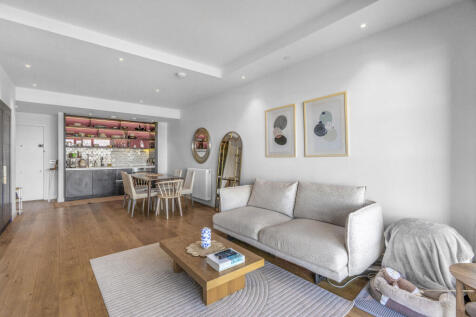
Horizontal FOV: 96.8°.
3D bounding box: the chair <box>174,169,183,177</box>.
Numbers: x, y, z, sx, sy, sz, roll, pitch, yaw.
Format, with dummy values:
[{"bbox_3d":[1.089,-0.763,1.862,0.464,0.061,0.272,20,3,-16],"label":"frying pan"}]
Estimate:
[{"bbox_3d":[-1.828,0.715,5.624,0.550,0.890,0.460,-1,1,-39],"label":"chair"}]

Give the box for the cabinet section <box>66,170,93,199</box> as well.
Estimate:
[{"bbox_3d":[-4.634,0.713,6.177,0.604,0.735,0.580,0,0,-39],"label":"cabinet section"}]

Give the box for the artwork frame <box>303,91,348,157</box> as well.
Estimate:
[{"bbox_3d":[1.179,-0.419,2.868,0.030,0.825,0.625,-1,1,-39],"label":"artwork frame"}]

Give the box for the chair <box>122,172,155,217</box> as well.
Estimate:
[{"bbox_3d":[-2.078,0.728,4.526,0.560,0.890,0.460,-1,1,-39],"label":"chair"}]

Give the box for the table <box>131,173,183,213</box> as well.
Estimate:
[{"bbox_3d":[-1.950,0.792,5.033,0.800,0.750,1.520,-1,1,-39],"label":"table"}]

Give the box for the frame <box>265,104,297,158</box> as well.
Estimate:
[{"bbox_3d":[0.692,-0.415,3.460,0.030,0.825,0.625,-1,1,-39],"label":"frame"}]

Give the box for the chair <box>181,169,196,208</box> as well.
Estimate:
[{"bbox_3d":[-1.333,0.721,5.021,0.550,0.890,0.460,-1,1,-39],"label":"chair"}]

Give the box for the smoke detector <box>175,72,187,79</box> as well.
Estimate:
[{"bbox_3d":[-0.966,-1.408,3.616,0.140,0.050,0.140,-1,1,-39],"label":"smoke detector"}]

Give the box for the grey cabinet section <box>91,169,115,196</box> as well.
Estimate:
[{"bbox_3d":[-4.169,0.712,6.560,0.600,0.735,0.580,0,0,-39],"label":"grey cabinet section"}]

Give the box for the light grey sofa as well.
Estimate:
[{"bbox_3d":[0.622,0.756,2.720,0.940,0.870,1.880,-1,1,-41],"label":"light grey sofa"}]

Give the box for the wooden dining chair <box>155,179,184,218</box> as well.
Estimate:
[{"bbox_3d":[-1.410,0.805,4.312,0.500,0.740,0.540,0,1,38],"label":"wooden dining chair"}]

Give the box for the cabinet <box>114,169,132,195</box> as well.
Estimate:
[{"bbox_3d":[-3.777,0.707,6.909,0.520,0.860,0.600,-1,1,-39],"label":"cabinet"}]

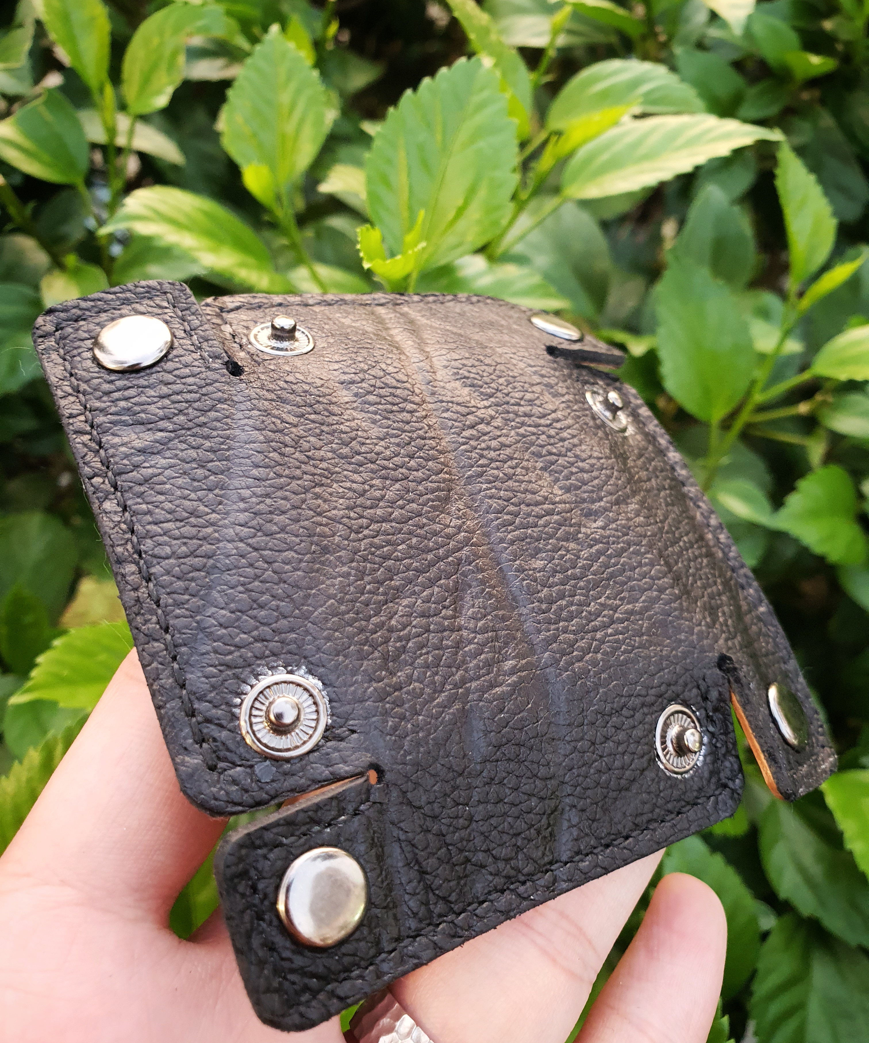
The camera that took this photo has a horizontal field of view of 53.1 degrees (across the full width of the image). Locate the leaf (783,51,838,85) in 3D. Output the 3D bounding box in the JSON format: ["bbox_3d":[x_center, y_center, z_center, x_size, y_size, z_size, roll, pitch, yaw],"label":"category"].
[{"bbox_3d":[0.198,-0.240,0.460,0.031,0.009,0.018,10,41,7],"label":"leaf"}]

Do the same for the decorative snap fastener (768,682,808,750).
[{"bbox_3d":[0.066,0.035,0.160,0.003,0.013,0.013,-31,-19,36],"label":"decorative snap fastener"}]

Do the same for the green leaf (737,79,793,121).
[{"bbox_3d":[0.174,-0.223,0.460,0.036,0.008,0.023,-27,44,-21],"label":"green leaf"}]

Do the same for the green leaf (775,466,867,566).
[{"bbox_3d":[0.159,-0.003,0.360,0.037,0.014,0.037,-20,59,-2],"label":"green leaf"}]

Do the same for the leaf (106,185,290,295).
[{"bbox_3d":[-0.079,-0.094,0.290,0.066,0.016,0.034,7,43,-5],"label":"leaf"}]

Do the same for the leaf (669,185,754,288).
[{"bbox_3d":[0.122,-0.123,0.380,0.035,0.049,0.010,-5,-15,1],"label":"leaf"}]

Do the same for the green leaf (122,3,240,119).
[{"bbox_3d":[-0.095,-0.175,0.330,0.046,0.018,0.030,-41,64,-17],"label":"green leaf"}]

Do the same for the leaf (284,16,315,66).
[{"bbox_3d":[-0.047,-0.165,0.300,0.013,0.024,0.006,-3,-12,-13],"label":"leaf"}]

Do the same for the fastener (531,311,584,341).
[{"bbox_3d":[0.028,-0.045,0.198,0.013,0.003,0.013,15,30,-9],"label":"fastener"}]

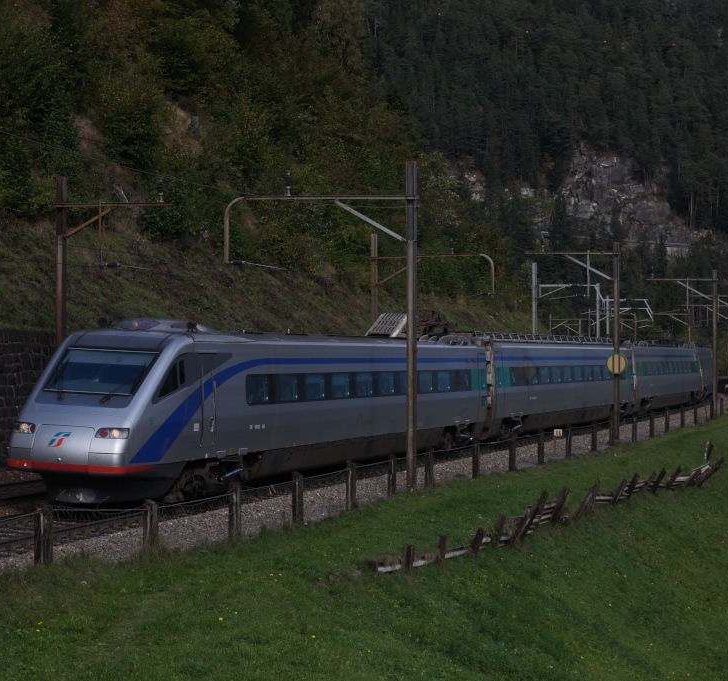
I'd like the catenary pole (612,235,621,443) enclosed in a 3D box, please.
[{"bbox_3d":[10.280,0.100,77.500,0.250,8.200,0.250,0,0,19],"label":"catenary pole"}]

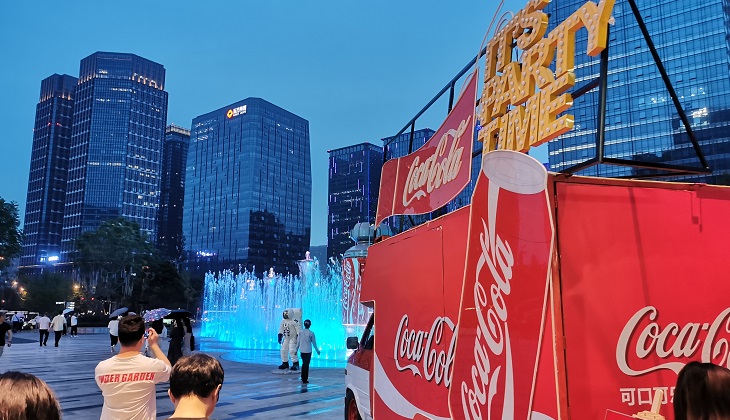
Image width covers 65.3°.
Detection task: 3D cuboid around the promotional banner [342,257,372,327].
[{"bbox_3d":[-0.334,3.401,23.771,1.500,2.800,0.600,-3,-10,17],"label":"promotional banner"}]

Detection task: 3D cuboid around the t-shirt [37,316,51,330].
[{"bbox_3d":[-16.333,5.770,29.009,0.580,0.730,0.320,5,-11,-25],"label":"t-shirt"}]

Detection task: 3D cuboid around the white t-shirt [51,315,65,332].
[{"bbox_3d":[-15.397,5.699,28.548,0.620,0.770,0.320,5,-11,-25],"label":"white t-shirt"}]

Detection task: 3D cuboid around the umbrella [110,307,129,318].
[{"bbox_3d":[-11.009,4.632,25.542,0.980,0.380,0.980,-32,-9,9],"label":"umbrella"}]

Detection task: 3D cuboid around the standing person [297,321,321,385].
[{"bbox_3d":[-1.437,3.550,14.362,0.520,1.580,0.360,2,-10,-10],"label":"standing person"}]

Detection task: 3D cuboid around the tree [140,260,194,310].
[{"bbox_3d":[-18.576,8.014,53.416,4.900,6.400,4.900,0,-10,0],"label":"tree"}]

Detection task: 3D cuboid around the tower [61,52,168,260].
[{"bbox_3d":[-168.976,-15.887,388.692,52.000,170.000,52.000,1,-10,-7],"label":"tower"}]

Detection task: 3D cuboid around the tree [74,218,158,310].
[{"bbox_3d":[-23.522,6.026,53.767,7.900,10.400,7.900,0,-10,0],"label":"tree"}]

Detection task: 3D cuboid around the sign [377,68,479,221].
[{"bbox_3d":[0.561,-0.480,6.196,0.070,1.010,2.900,9,-12,-13],"label":"sign"}]

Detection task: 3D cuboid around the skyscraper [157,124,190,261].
[{"bbox_3d":[-171.015,9.862,511.076,32.000,162.000,32.000,-9,-13,41],"label":"skyscraper"}]

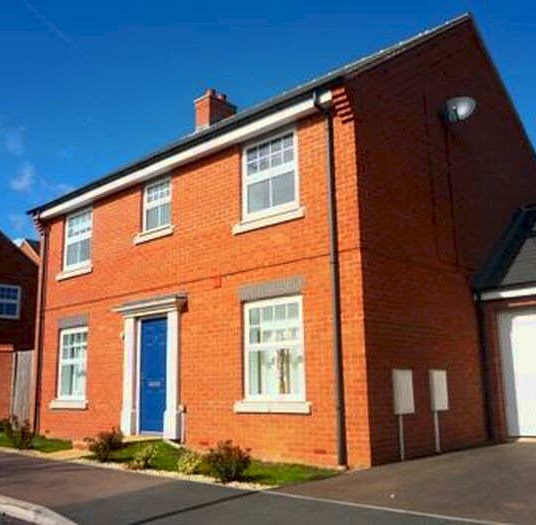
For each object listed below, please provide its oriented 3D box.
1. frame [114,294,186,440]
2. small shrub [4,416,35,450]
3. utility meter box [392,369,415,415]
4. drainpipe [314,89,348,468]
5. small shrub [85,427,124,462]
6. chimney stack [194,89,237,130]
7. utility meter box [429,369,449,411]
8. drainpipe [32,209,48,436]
[{"bbox_3d":[-2.073,1.825,10.557,1.848,2.373,0.323,-12,-15,43],"label":"frame"},{"bbox_3d":[-4.171,2.850,10.265,0.454,0.555,0.454,3,-12,-21],"label":"small shrub"},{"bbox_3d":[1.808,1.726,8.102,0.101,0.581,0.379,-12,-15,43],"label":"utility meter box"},{"bbox_3d":[0.832,0.106,8.042,0.091,4.969,0.273,-12,-15,43],"label":"drainpipe"},{"bbox_3d":[-2.287,2.533,8.568,0.506,0.490,0.506,2,-11,-14],"label":"small shrub"},{"bbox_3d":[-1.428,-4.084,16.542,0.693,1.269,0.912,-12,-15,43],"label":"chimney stack"},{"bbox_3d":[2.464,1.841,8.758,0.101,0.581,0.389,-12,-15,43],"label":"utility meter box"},{"bbox_3d":[-5.117,1.300,13.533,0.091,4.828,0.253,-12,-15,43],"label":"drainpipe"}]

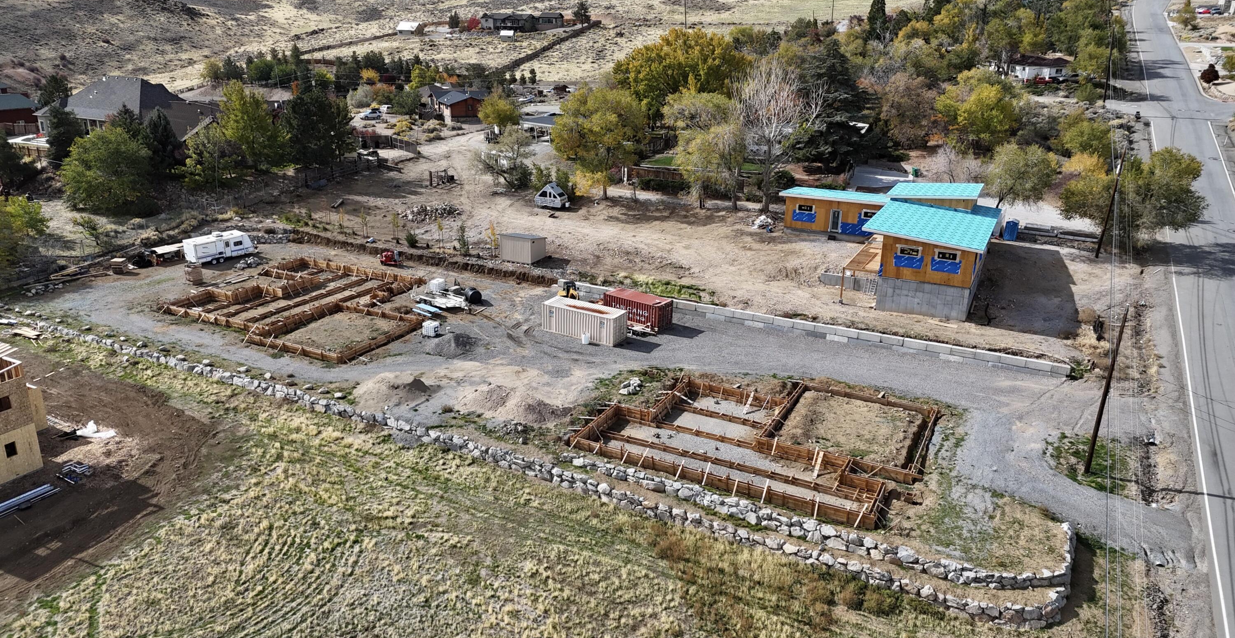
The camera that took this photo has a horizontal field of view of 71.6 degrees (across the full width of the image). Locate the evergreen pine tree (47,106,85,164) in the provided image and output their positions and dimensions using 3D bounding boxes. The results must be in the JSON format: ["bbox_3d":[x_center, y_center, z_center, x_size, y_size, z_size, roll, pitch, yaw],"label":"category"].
[{"bbox_3d":[-91.198,-30.388,141.500,6.410,9.280,6.220,1,20,0],"label":"evergreen pine tree"}]

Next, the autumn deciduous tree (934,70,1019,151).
[{"bbox_3d":[48.400,-28.006,115.314,11.090,10.520,11.090,9,20,21],"label":"autumn deciduous tree"}]

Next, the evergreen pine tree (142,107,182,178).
[{"bbox_3d":[-69.472,-26.955,130.767,6.080,10.490,5.900,1,20,0],"label":"evergreen pine tree"}]

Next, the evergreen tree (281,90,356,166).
[{"bbox_3d":[-43.694,-27.852,125.199,9.600,10.950,9.600,0,19,0],"label":"evergreen tree"}]

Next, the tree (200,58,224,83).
[{"bbox_3d":[-97.506,-59.818,206.040,5.660,5.700,5.490,1,20,0],"label":"tree"}]

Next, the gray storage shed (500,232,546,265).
[{"bbox_3d":[-10.195,-8.041,94.953,3.900,2.850,3.700,10,22,26],"label":"gray storage shed"}]

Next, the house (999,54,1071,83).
[{"bbox_3d":[83.543,-50.039,170.578,13.500,4.700,9.000,10,21,26],"label":"house"}]

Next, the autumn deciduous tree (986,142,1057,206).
[{"bbox_3d":[43.909,-15.619,92.894,7.510,6.900,7.510,10,20,24],"label":"autumn deciduous tree"}]

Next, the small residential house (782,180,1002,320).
[{"bbox_3d":[26.109,-8.393,86.764,22.200,8.200,22.800,10,21,26],"label":"small residential house"}]

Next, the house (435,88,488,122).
[{"bbox_3d":[-28.388,-38.741,156.279,8.800,4.800,9.500,-7,21,-21],"label":"house"}]

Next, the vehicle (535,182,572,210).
[{"bbox_3d":[-8.200,-15.750,110.200,4.300,2.950,2.050,9,20,22],"label":"vehicle"}]

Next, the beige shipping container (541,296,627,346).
[{"bbox_3d":[-2.960,0.120,76.200,7.450,2.540,2.440,12,23,29],"label":"beige shipping container"}]

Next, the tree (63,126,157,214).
[{"bbox_3d":[-65.328,-19.060,109.263,10.600,10.567,10.600,0,19,0],"label":"tree"}]

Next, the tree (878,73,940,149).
[{"bbox_3d":[43.387,-31.054,127.293,9.030,10.790,8.760,1,20,0],"label":"tree"}]

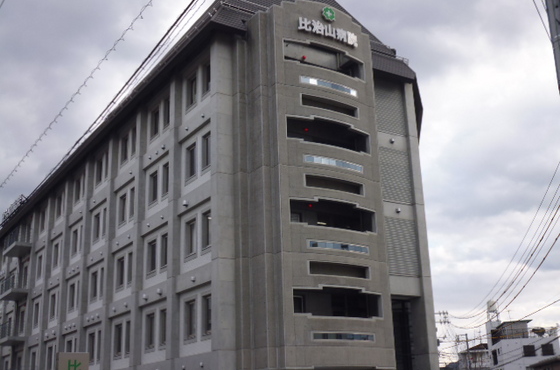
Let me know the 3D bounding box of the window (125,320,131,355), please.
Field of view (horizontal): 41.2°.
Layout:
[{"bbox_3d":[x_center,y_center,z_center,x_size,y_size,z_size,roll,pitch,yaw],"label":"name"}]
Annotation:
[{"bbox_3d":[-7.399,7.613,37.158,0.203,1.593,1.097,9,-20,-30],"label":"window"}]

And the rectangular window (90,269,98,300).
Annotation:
[{"bbox_3d":[-10.681,5.913,43.262,0.203,1.593,1.120,9,-20,-30],"label":"rectangular window"}]

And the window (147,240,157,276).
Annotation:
[{"bbox_3d":[-6.077,3.535,35.955,0.203,1.593,1.120,9,-20,-30],"label":"window"}]

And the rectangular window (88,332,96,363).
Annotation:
[{"bbox_3d":[-10.593,9.262,42.227,0.203,1.593,1.120,9,-20,-30],"label":"rectangular window"}]

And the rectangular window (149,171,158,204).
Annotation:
[{"bbox_3d":[-6.144,0.134,36.669,0.150,1.520,1.020,9,-20,-30],"label":"rectangular window"}]

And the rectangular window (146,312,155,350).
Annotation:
[{"bbox_3d":[-5.945,6.781,34.565,0.150,1.520,1.020,9,-20,-30],"label":"rectangular window"}]

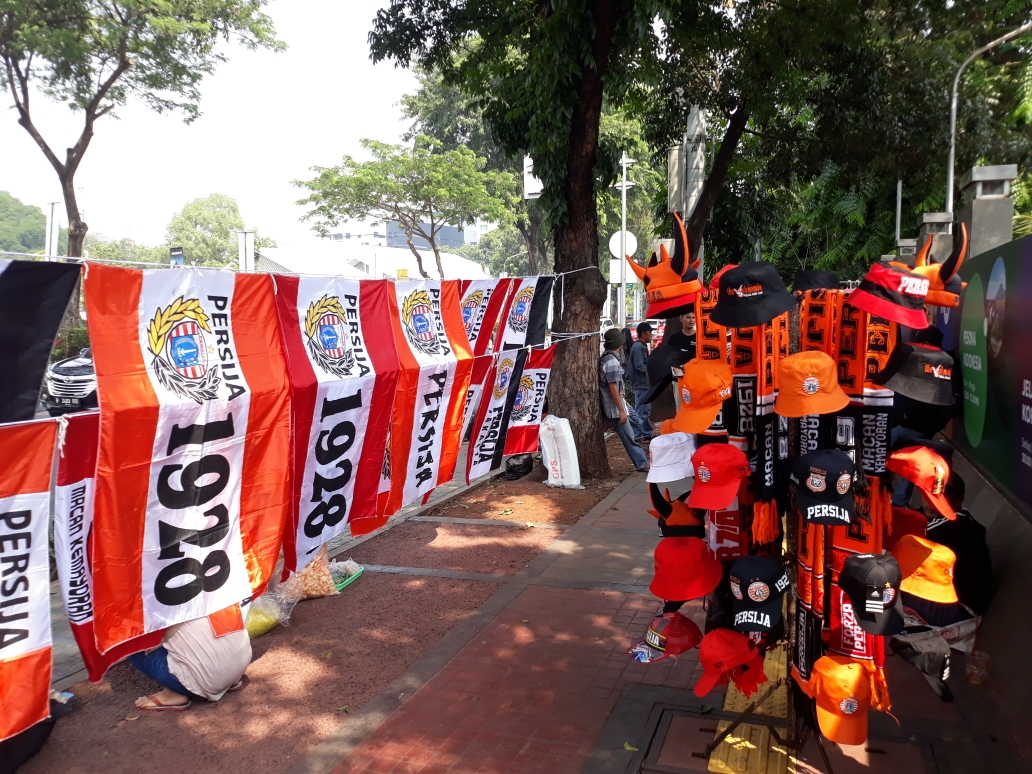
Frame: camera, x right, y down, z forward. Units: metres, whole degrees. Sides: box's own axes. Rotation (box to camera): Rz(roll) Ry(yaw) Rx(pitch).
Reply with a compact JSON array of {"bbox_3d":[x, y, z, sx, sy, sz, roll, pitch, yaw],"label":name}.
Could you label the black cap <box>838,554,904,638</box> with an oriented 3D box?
[{"bbox_3d":[1.157,0.679,2.620,0.190,0.160,0.260,-2,35,-14],"label":"black cap"}]

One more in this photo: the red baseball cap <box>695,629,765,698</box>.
[{"bbox_3d":[0.685,0.911,2.710,0.262,0.160,0.178,-28,-10,9],"label":"red baseball cap"}]

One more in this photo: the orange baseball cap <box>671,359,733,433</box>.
[{"bbox_3d":[0.604,0.015,2.650,0.262,0.160,0.178,-40,33,-26],"label":"orange baseball cap"}]

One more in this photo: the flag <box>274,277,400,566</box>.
[{"bbox_3d":[-0.992,0.124,4.450,0.240,1.480,1.170,1,4,20],"label":"flag"}]

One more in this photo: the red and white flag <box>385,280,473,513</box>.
[{"bbox_3d":[-0.555,0.005,5.450,0.170,1.480,1.050,1,5,21],"label":"red and white flag"}]

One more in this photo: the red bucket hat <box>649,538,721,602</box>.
[{"bbox_3d":[0.570,0.603,2.690,0.265,0.160,0.255,-24,9,-17],"label":"red bucket hat"}]

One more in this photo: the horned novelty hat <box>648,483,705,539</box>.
[{"bbox_3d":[0.616,0.442,2.980,0.240,0.250,0.240,-2,5,-20],"label":"horned novelty hat"}]

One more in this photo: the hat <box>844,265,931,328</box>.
[{"bbox_3d":[1.269,-0.313,2.750,0.270,0.160,0.280,-3,20,-30],"label":"hat"}]

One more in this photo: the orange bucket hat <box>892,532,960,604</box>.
[{"bbox_3d":[1.453,0.651,2.870,0.250,0.170,0.260,-4,20,-38],"label":"orange bucket hat"}]

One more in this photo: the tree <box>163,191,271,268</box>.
[{"bbox_3d":[-20.227,-8.084,54.000,7.000,10.400,7.000,1,5,20],"label":"tree"}]

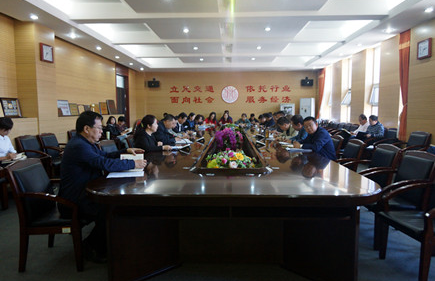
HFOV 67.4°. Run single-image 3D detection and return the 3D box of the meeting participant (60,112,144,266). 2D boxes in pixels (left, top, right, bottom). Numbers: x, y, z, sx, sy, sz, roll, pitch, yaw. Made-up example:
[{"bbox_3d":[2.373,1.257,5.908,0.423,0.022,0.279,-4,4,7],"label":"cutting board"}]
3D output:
[{"bbox_3d":[-0.944,0.394,2.889,0.740,1.300,0.520,0,5,-3],"label":"meeting participant"}]

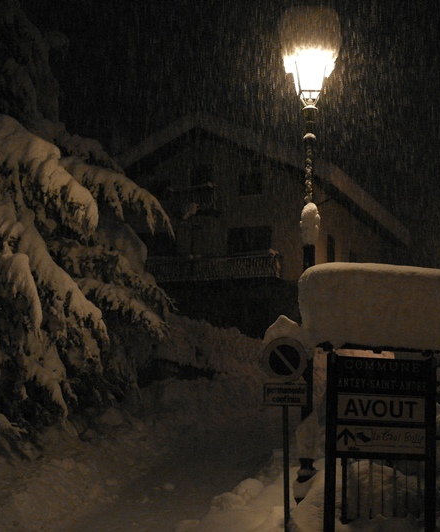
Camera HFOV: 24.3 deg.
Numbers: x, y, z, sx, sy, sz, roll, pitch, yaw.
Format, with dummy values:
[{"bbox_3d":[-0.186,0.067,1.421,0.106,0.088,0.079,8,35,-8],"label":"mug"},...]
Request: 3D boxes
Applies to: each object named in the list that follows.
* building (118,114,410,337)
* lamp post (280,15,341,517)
[{"bbox_3d":[1.572,-0.356,47.622,11.300,9.244,14.200,-2,-9,21],"label":"building"},{"bbox_3d":[0.948,-0.114,10.928,0.600,5.400,0.600,1,-8,0],"label":"lamp post"}]

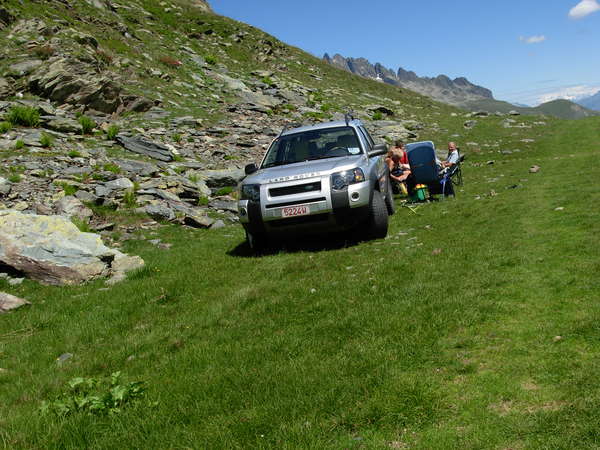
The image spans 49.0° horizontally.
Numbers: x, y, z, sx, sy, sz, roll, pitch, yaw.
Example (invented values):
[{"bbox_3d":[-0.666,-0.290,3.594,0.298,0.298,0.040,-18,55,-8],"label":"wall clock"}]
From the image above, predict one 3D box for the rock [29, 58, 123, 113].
[{"bbox_3d":[-6.067,-3.770,17.800,2.500,1.300,1.500,-1,9,-9],"label":"rock"}]

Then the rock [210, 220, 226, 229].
[{"bbox_3d":[-1.398,-0.009,11.300,0.270,0.130,0.200,0,9,0],"label":"rock"}]

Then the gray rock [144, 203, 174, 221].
[{"bbox_3d":[-2.496,-0.240,11.700,0.522,0.300,0.420,-5,9,-12],"label":"gray rock"}]

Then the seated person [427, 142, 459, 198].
[{"bbox_3d":[3.094,-1.183,14.300,0.800,1.150,0.580,-4,10,-23],"label":"seated person"}]

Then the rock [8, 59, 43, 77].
[{"bbox_3d":[-8.126,-4.663,19.500,0.986,0.420,0.750,-6,9,-21],"label":"rock"}]

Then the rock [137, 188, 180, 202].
[{"bbox_3d":[-2.642,-0.551,12.300,0.805,0.230,0.500,-5,9,-12],"label":"rock"}]

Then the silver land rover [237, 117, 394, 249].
[{"bbox_3d":[0.379,-0.763,10.066,1.880,1.730,4.430,-6,7,13],"label":"silver land rover"}]

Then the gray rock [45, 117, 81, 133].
[{"bbox_3d":[-5.589,-2.365,15.500,0.830,0.340,0.600,-6,9,-19],"label":"gray rock"}]

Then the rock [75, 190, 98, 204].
[{"bbox_3d":[-3.533,-0.455,10.900,0.390,0.200,0.300,0,9,0],"label":"rock"}]

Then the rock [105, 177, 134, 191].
[{"bbox_3d":[-3.316,-0.762,12.100,0.540,0.220,0.380,0,9,0],"label":"rock"}]

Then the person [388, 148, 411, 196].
[{"bbox_3d":[2.100,-1.129,13.900,0.650,0.950,0.500,7,11,36],"label":"person"}]

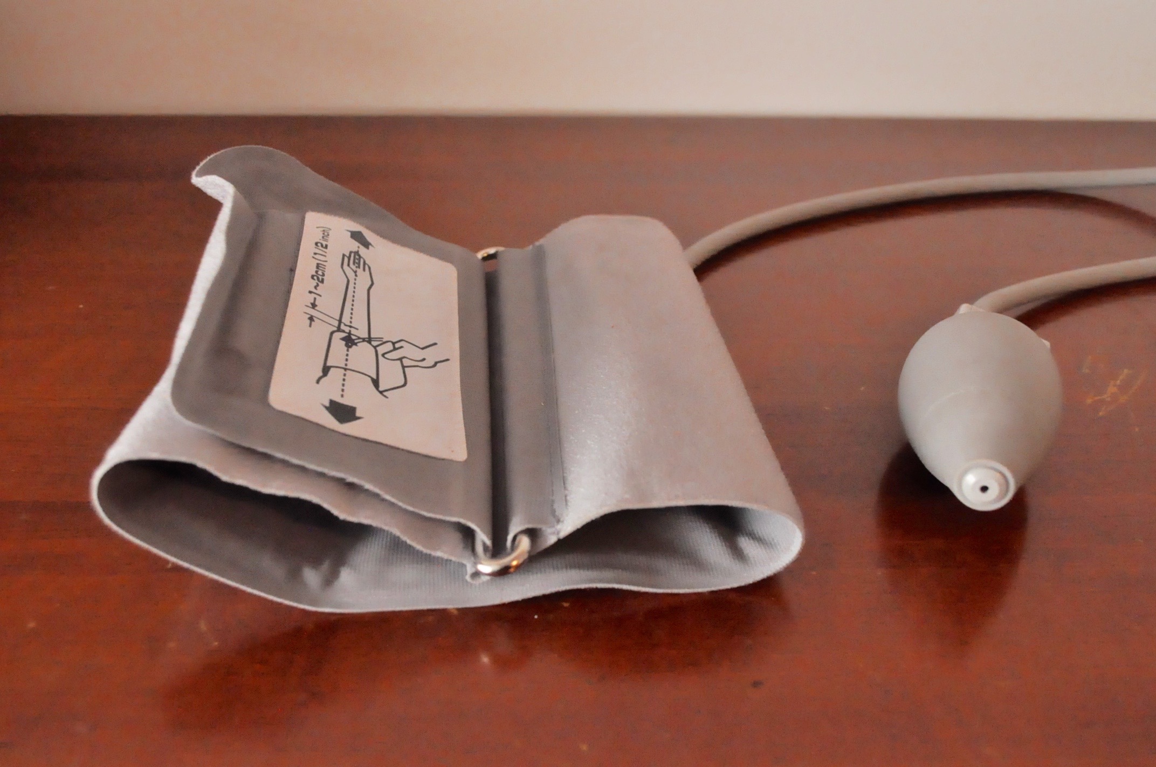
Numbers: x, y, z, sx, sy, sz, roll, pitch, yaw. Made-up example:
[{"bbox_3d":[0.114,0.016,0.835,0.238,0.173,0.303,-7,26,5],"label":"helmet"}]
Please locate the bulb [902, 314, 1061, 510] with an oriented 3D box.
[{"bbox_3d":[0.117,0.006,0.336,0.046,0.046,0.092,9,28,13],"label":"bulb"}]

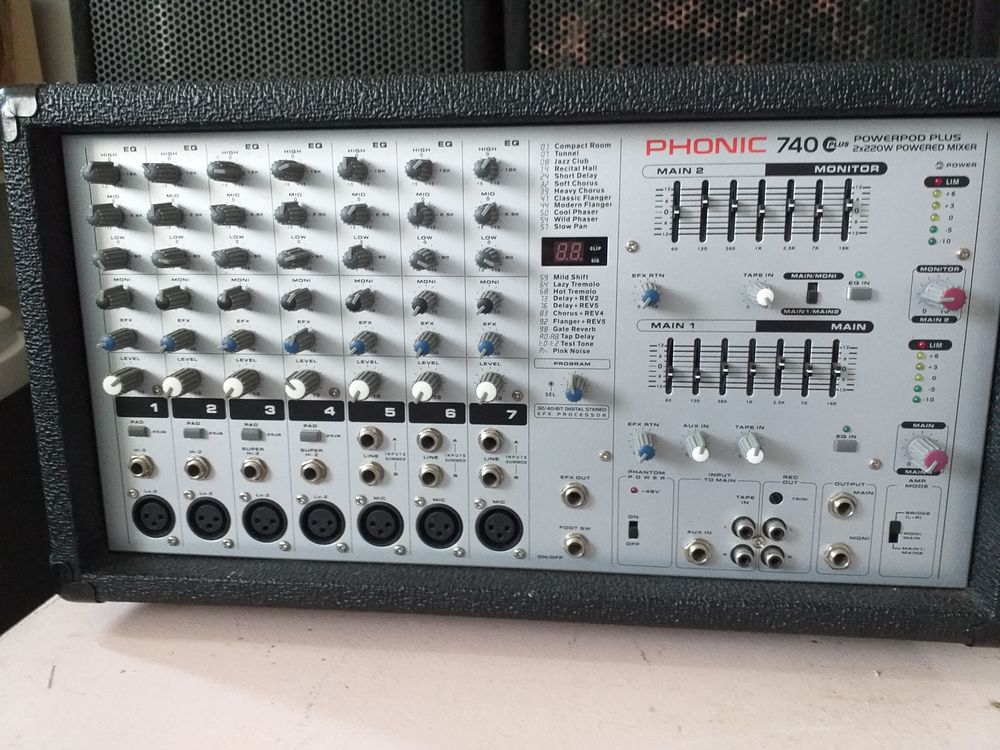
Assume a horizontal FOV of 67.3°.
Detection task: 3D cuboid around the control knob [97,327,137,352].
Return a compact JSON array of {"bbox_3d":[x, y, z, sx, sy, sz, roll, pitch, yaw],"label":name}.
[{"bbox_3d":[-0.179,-0.016,0.352,0.011,0.011,0.015,1,11,6],"label":"control knob"}]

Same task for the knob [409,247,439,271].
[{"bbox_3d":[-0.034,-0.051,0.327,0.011,0.011,0.015,1,11,6],"label":"knob"}]

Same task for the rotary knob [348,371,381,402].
[{"bbox_3d":[-0.063,0.005,0.343,0.012,0.012,0.015,1,11,6],"label":"rotary knob"}]

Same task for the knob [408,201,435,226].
[{"bbox_3d":[-0.036,-0.072,0.334,0.011,0.011,0.017,1,11,6],"label":"knob"}]

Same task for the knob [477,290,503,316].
[{"bbox_3d":[-0.006,-0.032,0.329,0.010,0.011,0.015,1,11,6],"label":"knob"}]

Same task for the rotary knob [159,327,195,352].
[{"bbox_3d":[-0.149,-0.015,0.347,0.011,0.011,0.015,1,11,6],"label":"rotary knob"}]

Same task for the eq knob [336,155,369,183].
[{"bbox_3d":[-0.064,-0.090,0.324,0.010,0.010,0.015,1,11,6],"label":"eq knob"}]

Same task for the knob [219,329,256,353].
[{"bbox_3d":[-0.121,-0.015,0.346,0.011,0.011,0.015,1,11,6],"label":"knob"}]

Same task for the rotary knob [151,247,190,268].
[{"bbox_3d":[-0.154,-0.054,0.351,0.011,0.011,0.017,1,11,6],"label":"rotary knob"}]

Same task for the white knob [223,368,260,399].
[{"bbox_3d":[-0.124,0.004,0.359,0.013,0.013,0.017,1,11,6],"label":"white knob"}]

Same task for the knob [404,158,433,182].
[{"bbox_3d":[-0.036,-0.091,0.330,0.011,0.011,0.017,1,11,6],"label":"knob"}]

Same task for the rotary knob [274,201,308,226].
[{"bbox_3d":[-0.092,-0.070,0.330,0.011,0.012,0.015,1,11,6],"label":"rotary knob"}]

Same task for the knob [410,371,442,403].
[{"bbox_3d":[-0.033,0.005,0.340,0.011,0.012,0.016,1,11,6],"label":"knob"}]

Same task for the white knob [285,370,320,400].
[{"bbox_3d":[-0.091,0.005,0.344,0.011,0.011,0.015,1,11,6],"label":"white knob"}]

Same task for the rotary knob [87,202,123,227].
[{"bbox_3d":[-0.178,-0.072,0.340,0.011,0.012,0.015,1,11,6],"label":"rotary knob"}]

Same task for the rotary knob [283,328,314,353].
[{"bbox_3d":[-0.092,-0.015,0.341,0.011,0.011,0.015,1,11,6],"label":"rotary knob"}]

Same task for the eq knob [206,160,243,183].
[{"bbox_3d":[-0.125,-0.092,0.340,0.011,0.011,0.017,1,11,6],"label":"eq knob"}]

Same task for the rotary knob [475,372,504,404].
[{"bbox_3d":[-0.004,0.005,0.337,0.011,0.012,0.016,1,11,6],"label":"rotary knob"}]

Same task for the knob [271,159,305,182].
[{"bbox_3d":[-0.093,-0.090,0.328,0.010,0.010,0.015,1,11,6],"label":"knob"}]

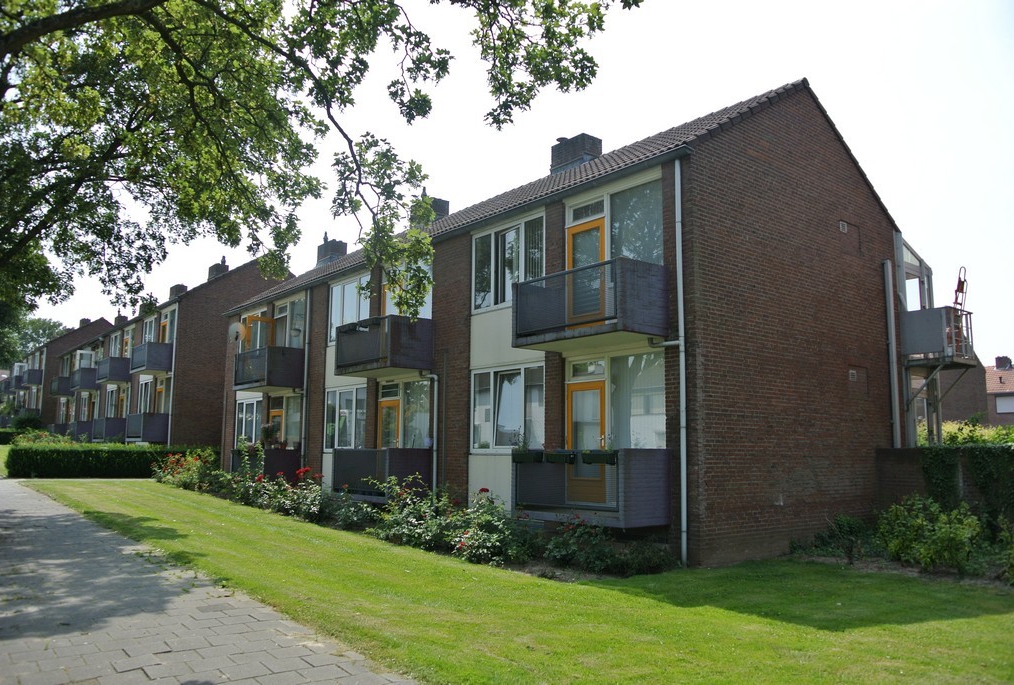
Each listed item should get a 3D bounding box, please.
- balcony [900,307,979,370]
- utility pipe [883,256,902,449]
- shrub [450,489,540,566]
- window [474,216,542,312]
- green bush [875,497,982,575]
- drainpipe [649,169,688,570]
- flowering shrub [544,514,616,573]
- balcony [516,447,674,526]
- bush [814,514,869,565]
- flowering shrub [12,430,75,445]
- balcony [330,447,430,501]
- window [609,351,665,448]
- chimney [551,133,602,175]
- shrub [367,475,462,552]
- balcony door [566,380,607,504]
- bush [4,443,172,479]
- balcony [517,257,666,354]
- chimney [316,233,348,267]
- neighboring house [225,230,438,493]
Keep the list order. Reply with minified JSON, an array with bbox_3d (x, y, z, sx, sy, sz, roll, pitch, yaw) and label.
[{"bbox_3d":[8.577,-0.024,15.221,1.320,1.150,0.830,7,-10,-38],"label":"balcony"},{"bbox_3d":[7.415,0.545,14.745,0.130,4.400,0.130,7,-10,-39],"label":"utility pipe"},{"bbox_3d":[-0.202,2.708,11.656,1.150,1.000,1.300,7,-10,-39],"label":"shrub"},{"bbox_3d":[0.027,-1.428,14.583,0.100,1.580,2.160,7,-10,-38],"label":"window"},{"bbox_3d":[5.872,2.639,10.759,1.150,1.020,1.300,7,-10,-39],"label":"green bush"},{"bbox_3d":[2.342,0.208,11.381,0.100,5.950,0.620,7,-10,-39],"label":"drainpipe"},{"bbox_3d":[0.998,2.693,10.300,0.770,0.750,0.850,7,-10,-38],"label":"flowering shrub"},{"bbox_3d":[1.222,2.167,11.708,0.970,1.075,2.430,7,-10,-38],"label":"balcony"},{"bbox_3d":[5.078,2.934,11.681,0.750,0.680,0.800,7,-10,-39],"label":"bush"},{"bbox_3d":[-22.899,4.992,38.391,1.300,0.980,13.000,7,-10,-38],"label":"flowering shrub"},{"bbox_3d":[-2.788,2.837,16.619,0.970,1.060,2.460,7,-10,-38],"label":"balcony"},{"bbox_3d":[2.072,0.909,11.898,0.080,1.510,1.180,7,-10,-38],"label":"window"},{"bbox_3d":[1.638,-4.350,18.155,0.600,0.760,1.090,7,-10,-38],"label":"chimney"},{"bbox_3d":[-1.542,2.854,13.267,1.300,1.150,1.550,7,-10,-39],"label":"shrub"},{"bbox_3d":[1.329,1.658,12.693,0.070,2.010,0.910,7,-10,-38],"label":"balcony door"},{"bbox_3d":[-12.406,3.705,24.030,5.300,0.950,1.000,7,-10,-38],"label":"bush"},{"bbox_3d":[1.257,-0.536,12.185,0.950,1.120,2.500,7,-10,-39],"label":"balcony"},{"bbox_3d":[-6.320,-3.287,27.990,0.680,1.250,1.080,7,-10,-39],"label":"chimney"},{"bbox_3d":[-3.007,0.478,22.784,7.300,8.500,12.900,7,-10,-39],"label":"neighboring house"}]

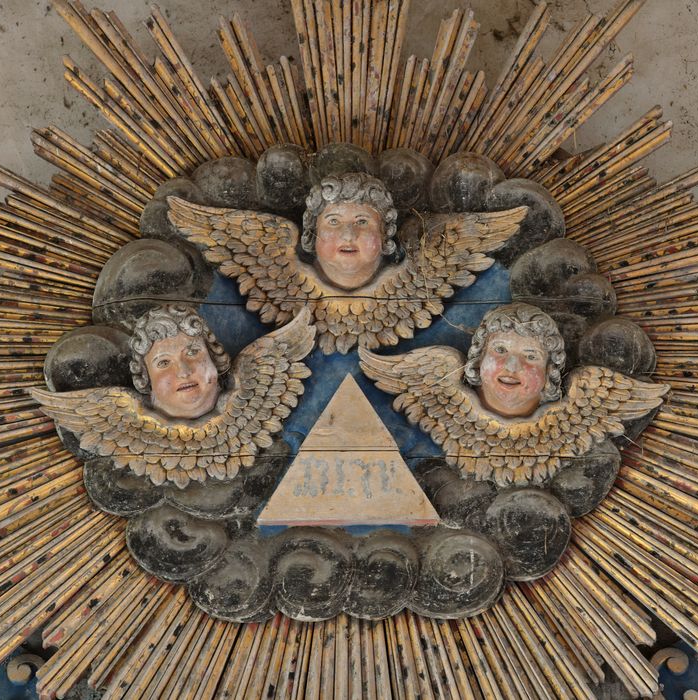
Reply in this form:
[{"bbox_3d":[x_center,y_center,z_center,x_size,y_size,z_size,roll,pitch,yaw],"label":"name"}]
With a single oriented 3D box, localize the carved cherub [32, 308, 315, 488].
[{"bbox_3d":[-0.297,0.071,9.250,0.513,0.321,0.160,-11,-20,-4],"label":"carved cherub"}]

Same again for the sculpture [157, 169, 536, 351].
[{"bbox_3d":[-0.004,-0.162,9.320,0.639,0.323,0.160,0,-20,0],"label":"sculpture"}]

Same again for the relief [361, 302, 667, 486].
[{"bbox_3d":[0.288,0.070,9.250,0.548,0.323,0.160,6,-20,2],"label":"relief"}]

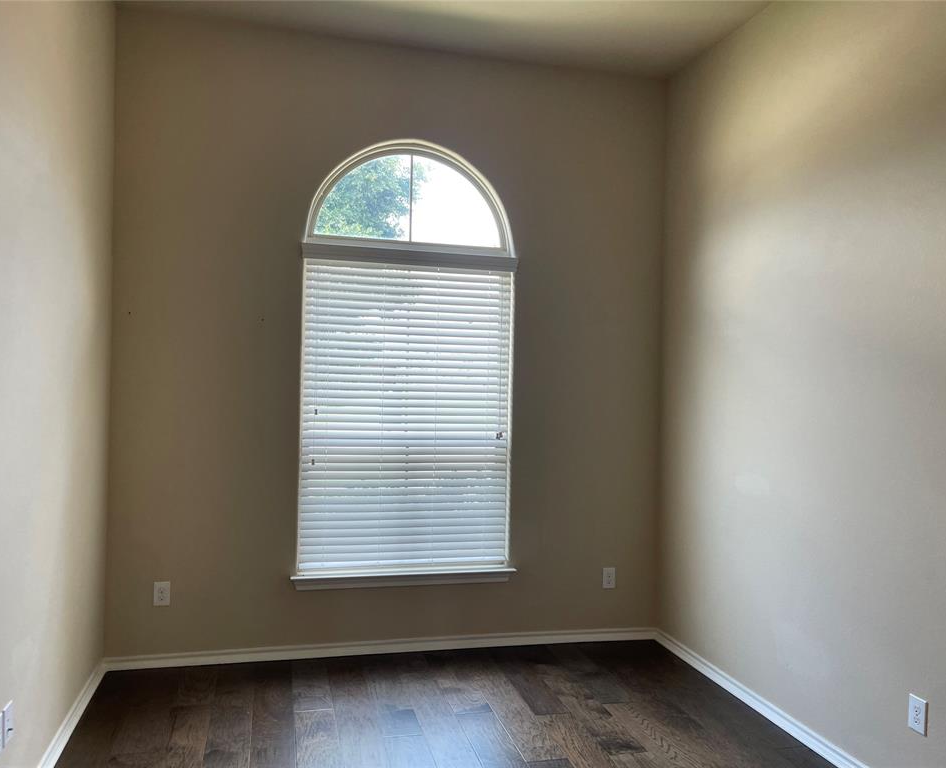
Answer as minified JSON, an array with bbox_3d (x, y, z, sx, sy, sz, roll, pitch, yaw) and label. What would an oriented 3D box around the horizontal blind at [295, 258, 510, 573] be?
[{"bbox_3d":[-0.358,0.186,4.201,1.132,1.665,0.060,1,0,-14],"label":"horizontal blind"}]

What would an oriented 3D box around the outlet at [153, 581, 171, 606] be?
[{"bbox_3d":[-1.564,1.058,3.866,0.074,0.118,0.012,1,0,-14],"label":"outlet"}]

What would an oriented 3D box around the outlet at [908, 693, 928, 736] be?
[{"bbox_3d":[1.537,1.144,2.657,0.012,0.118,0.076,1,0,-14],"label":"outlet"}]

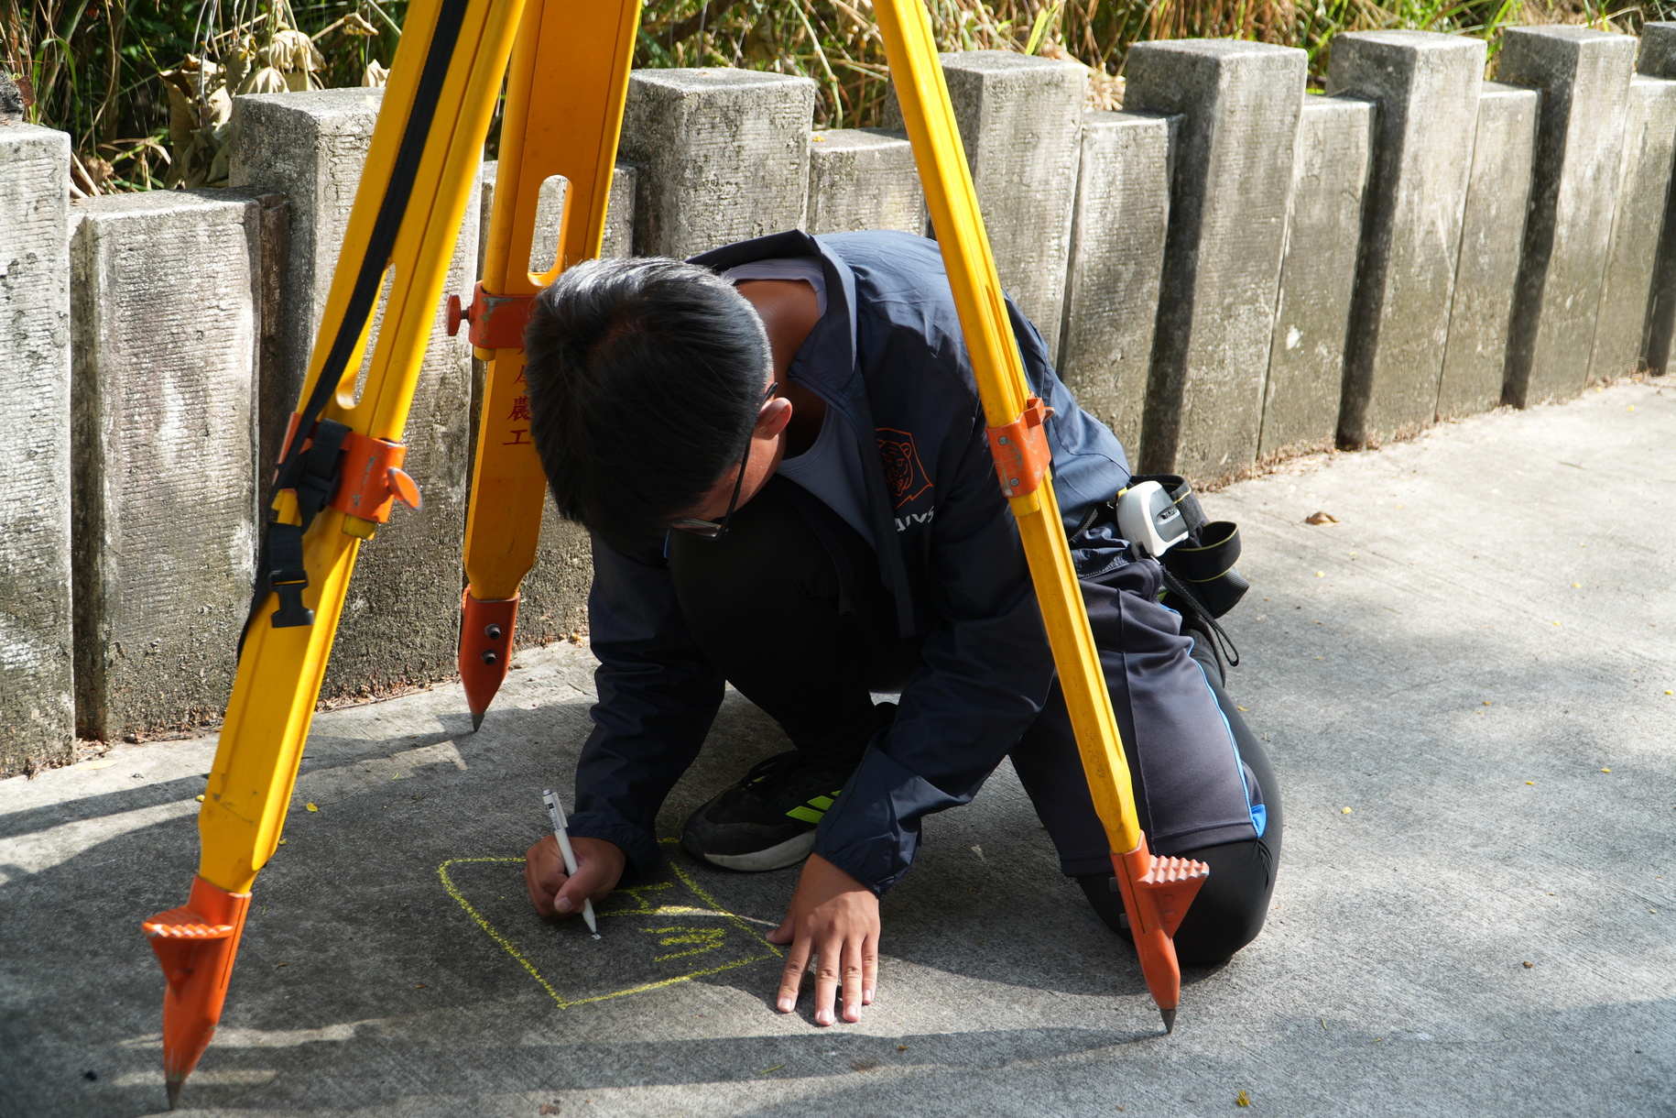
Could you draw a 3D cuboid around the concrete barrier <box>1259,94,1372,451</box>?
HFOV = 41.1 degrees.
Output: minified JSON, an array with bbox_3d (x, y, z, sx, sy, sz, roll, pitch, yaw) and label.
[{"bbox_3d":[0.758,-0.481,3.843,0.221,0.593,0.138,-14,25,-40],"label":"concrete barrier"}]

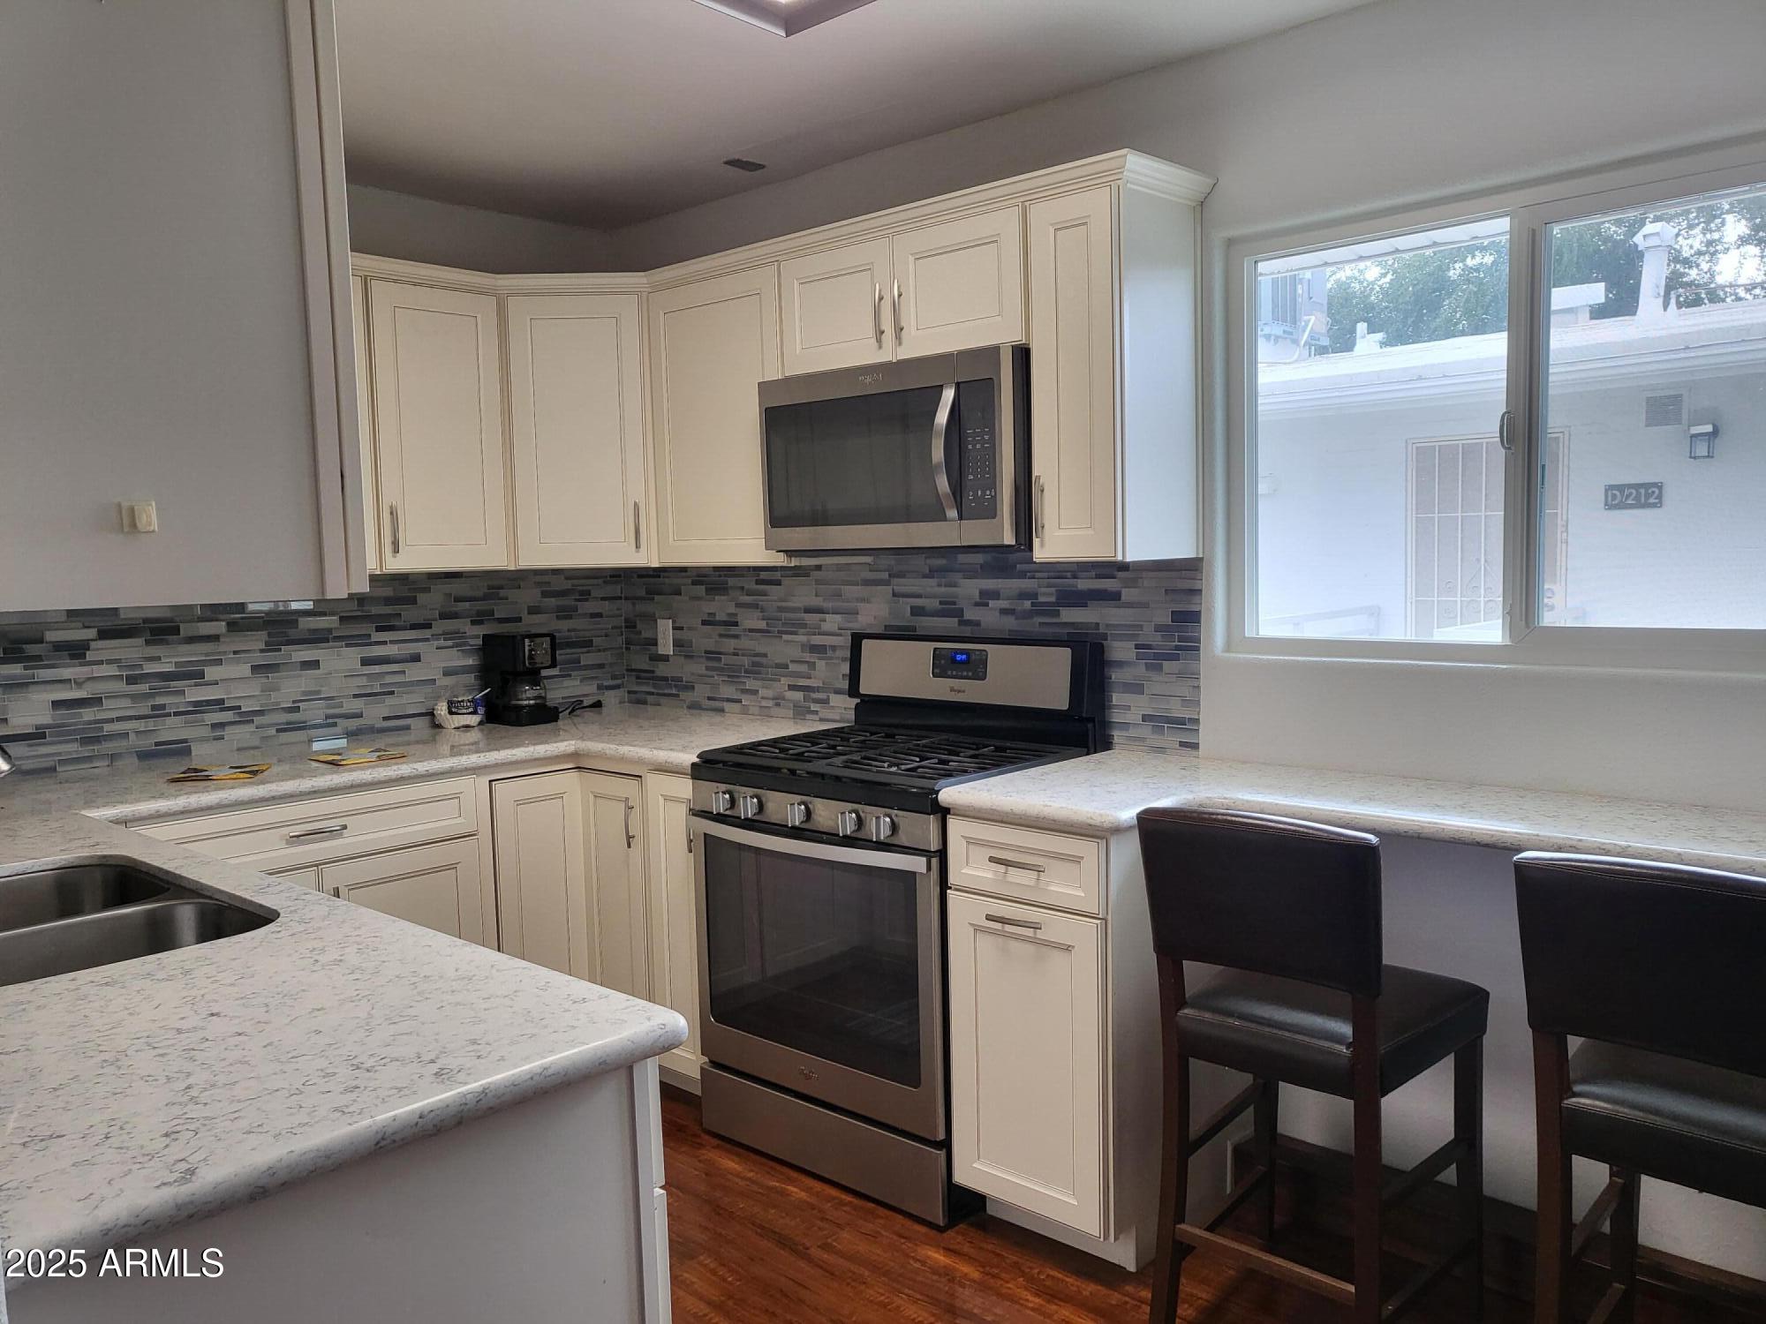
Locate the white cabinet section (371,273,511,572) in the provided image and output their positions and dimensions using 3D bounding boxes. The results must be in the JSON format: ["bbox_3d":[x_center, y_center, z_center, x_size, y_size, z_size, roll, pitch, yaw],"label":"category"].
[{"bbox_3d":[-1.282,-0.622,3.611,0.335,0.753,0.385,3,6,42],"label":"white cabinet section"}]

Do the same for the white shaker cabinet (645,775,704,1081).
[{"bbox_3d":[-0.307,0.637,3.494,0.202,0.765,0.615,3,6,42],"label":"white shaker cabinet"}]

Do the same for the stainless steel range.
[{"bbox_3d":[0.027,0.548,3.138,0.757,1.185,0.667,3,6,42],"label":"stainless steel range"}]

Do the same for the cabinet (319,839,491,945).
[{"bbox_3d":[-1.339,0.738,3.362,0.608,0.620,0.431,3,6,42],"label":"cabinet"}]

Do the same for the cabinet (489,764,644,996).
[{"bbox_3d":[-0.798,0.626,3.756,0.880,0.765,0.880,3,6,42],"label":"cabinet"}]

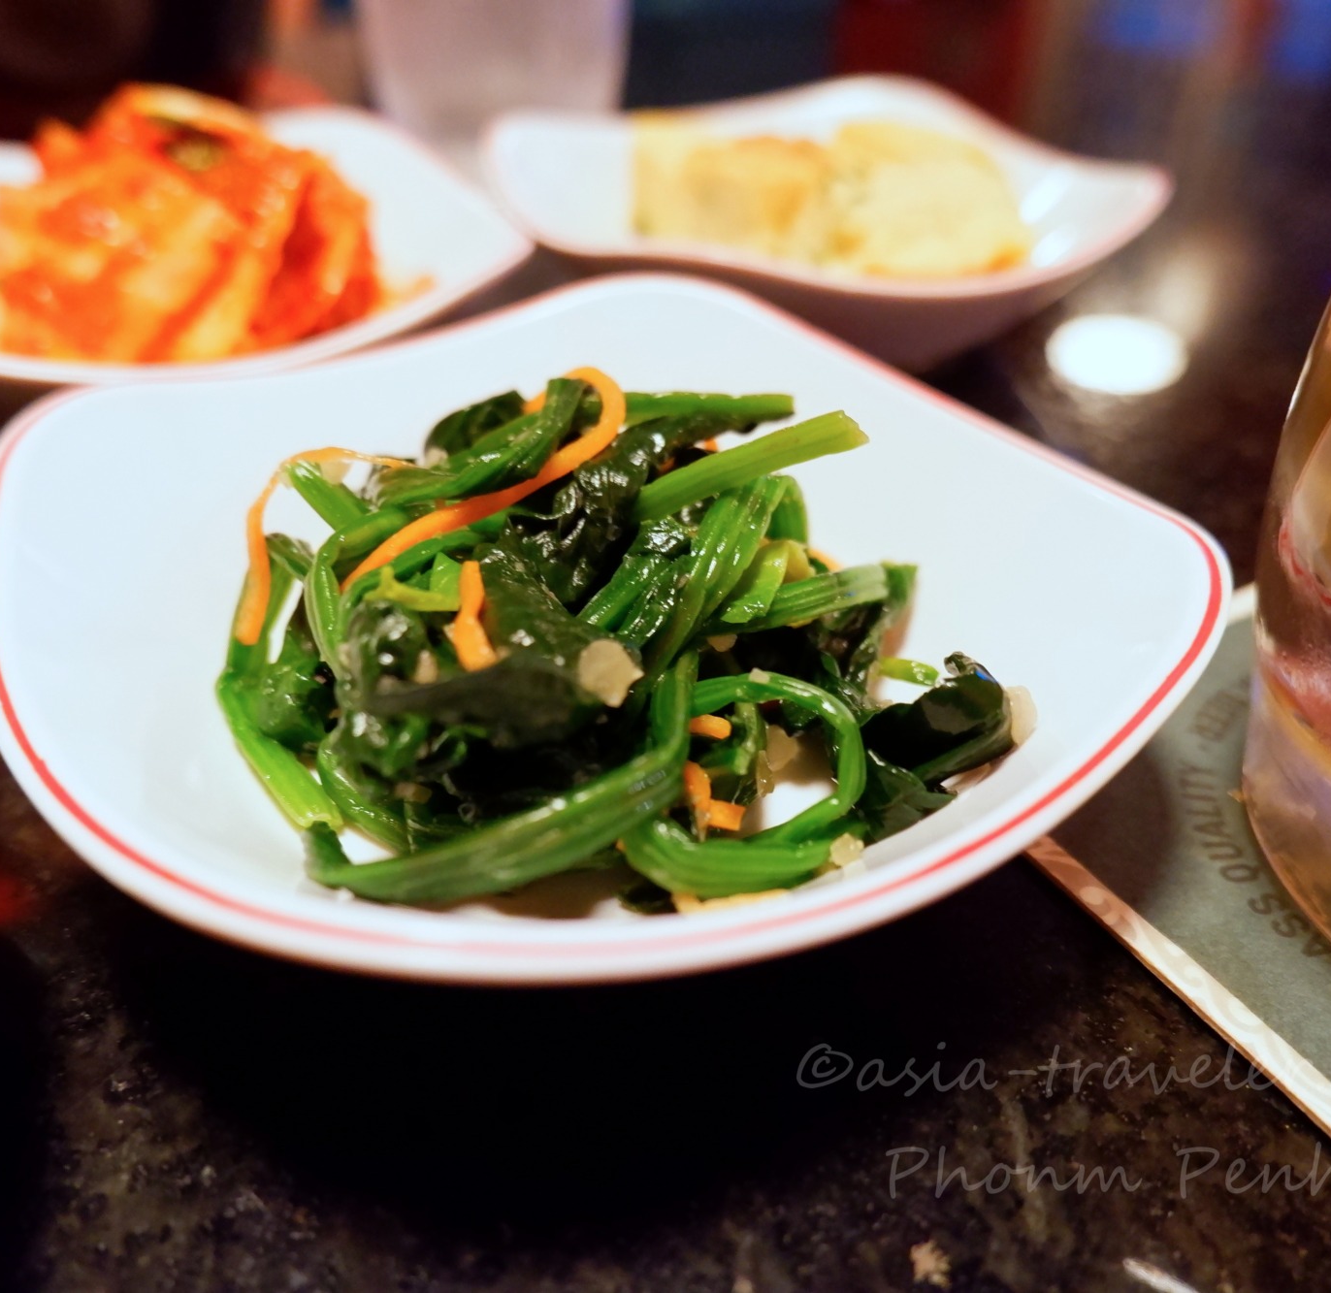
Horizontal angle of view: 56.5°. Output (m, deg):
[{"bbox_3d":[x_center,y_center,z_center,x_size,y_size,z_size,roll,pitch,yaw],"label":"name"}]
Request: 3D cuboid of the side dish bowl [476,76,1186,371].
[{"bbox_3d":[0.030,-0.089,0.266,0.126,0.033,0.126,-17,41,-24],"label":"side dish bowl"}]

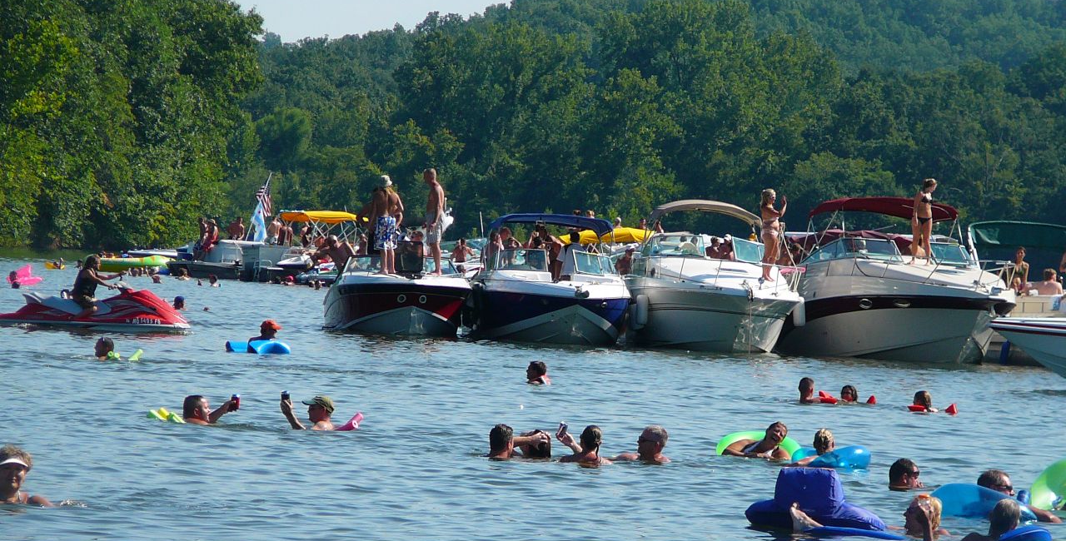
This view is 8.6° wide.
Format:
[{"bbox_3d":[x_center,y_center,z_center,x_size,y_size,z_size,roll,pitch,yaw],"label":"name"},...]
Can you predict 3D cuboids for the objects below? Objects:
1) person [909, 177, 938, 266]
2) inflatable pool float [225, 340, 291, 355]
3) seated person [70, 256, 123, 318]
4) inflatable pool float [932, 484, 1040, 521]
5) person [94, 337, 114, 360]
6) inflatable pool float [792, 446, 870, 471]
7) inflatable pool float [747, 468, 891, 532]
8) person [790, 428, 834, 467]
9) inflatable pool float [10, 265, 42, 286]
[{"bbox_3d":[7.137,-0.899,129.000,0.470,1.580,0.380,3,0,-33],"label":"person"},{"bbox_3d":[-3.751,1.042,96.400,0.910,0.200,0.900,3,0,0],"label":"inflatable pool float"},{"bbox_3d":[-6.824,0.229,110.600,0.800,0.970,0.520,3,0,11],"label":"seated person"},{"bbox_3d":[3.081,1.584,48.000,0.780,0.270,0.780,3,0,0],"label":"inflatable pool float"},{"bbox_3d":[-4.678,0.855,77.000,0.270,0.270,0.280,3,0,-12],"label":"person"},{"bbox_3d":[2.434,1.531,57.500,0.720,0.210,0.720,3,0,0],"label":"inflatable pool float"},{"bbox_3d":[1.823,1.468,45.200,0.910,0.400,0.850,3,0,11],"label":"inflatable pool float"},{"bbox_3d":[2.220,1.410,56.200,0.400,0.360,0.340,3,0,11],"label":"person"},{"bbox_3d":[-12.791,0.116,178.000,0.850,0.550,0.850,3,0,11],"label":"inflatable pool float"}]

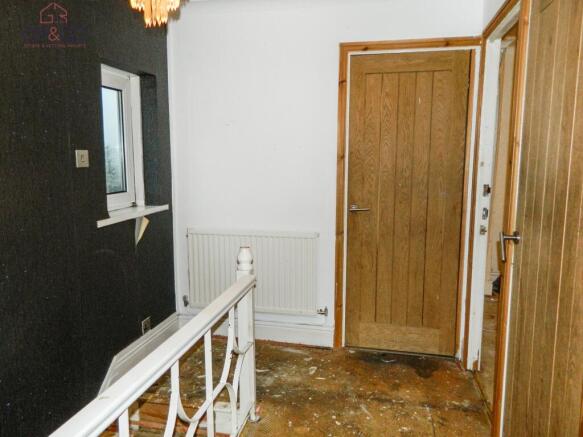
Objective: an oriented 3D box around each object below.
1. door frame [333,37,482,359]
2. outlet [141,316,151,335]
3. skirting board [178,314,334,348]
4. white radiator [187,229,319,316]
[{"bbox_3d":[0.735,-0.091,2.788,0.857,2.055,0.105,2,8,13],"label":"door frame"},{"bbox_3d":[-0.965,0.722,2.827,0.014,0.093,0.092,2,8,13],"label":"outlet"},{"bbox_3d":[-0.288,0.819,3.092,1.205,0.154,0.024,2,8,13],"label":"skirting board"},{"bbox_3d":[-0.275,0.372,2.995,0.960,0.580,0.080,2,8,13],"label":"white radiator"}]

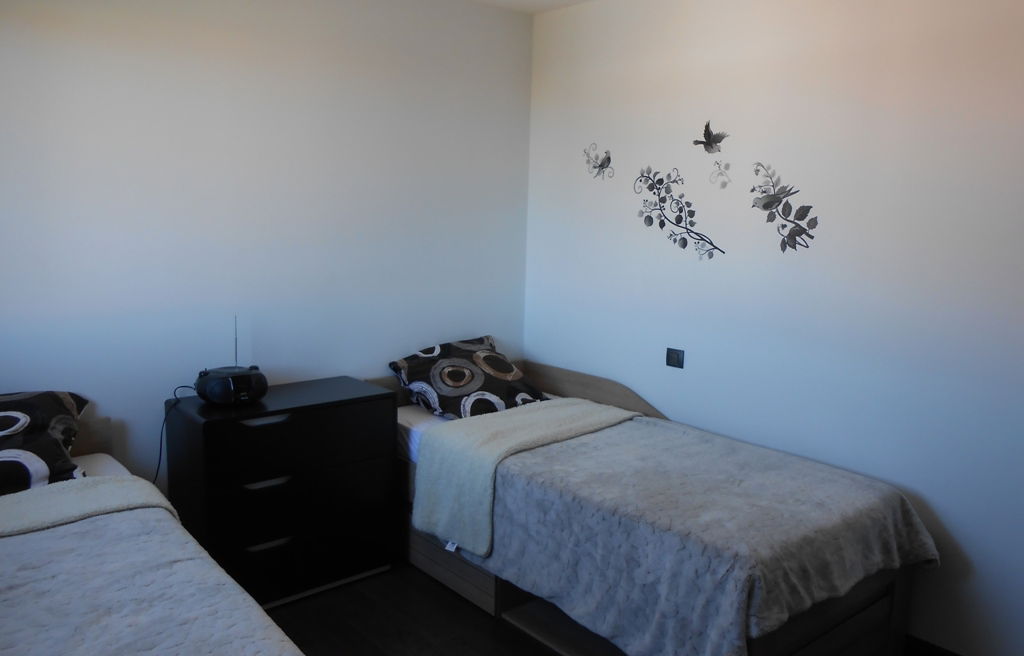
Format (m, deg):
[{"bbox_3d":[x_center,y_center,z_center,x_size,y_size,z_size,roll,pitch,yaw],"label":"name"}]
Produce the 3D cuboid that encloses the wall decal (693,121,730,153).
[{"bbox_3d":[0.823,-0.791,3.189,0.010,0.137,0.179,-6,12,-41],"label":"wall decal"}]

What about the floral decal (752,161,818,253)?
[{"bbox_3d":[1.046,-0.465,2.975,0.010,0.350,0.296,-6,12,-41],"label":"floral decal"}]

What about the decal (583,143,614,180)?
[{"bbox_3d":[0.410,-0.792,3.663,0.010,0.172,0.206,-6,12,-41],"label":"decal"}]

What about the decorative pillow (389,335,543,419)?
[{"bbox_3d":[-0.173,0.230,3.653,0.620,0.160,0.460,-9,49,-45],"label":"decorative pillow"}]

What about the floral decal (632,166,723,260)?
[{"bbox_3d":[0.719,-0.503,3.345,0.010,0.399,0.503,-6,12,-41],"label":"floral decal"}]

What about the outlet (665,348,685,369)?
[{"bbox_3d":[0.723,0.137,3.422,0.012,0.082,0.087,-6,12,-41],"label":"outlet"}]

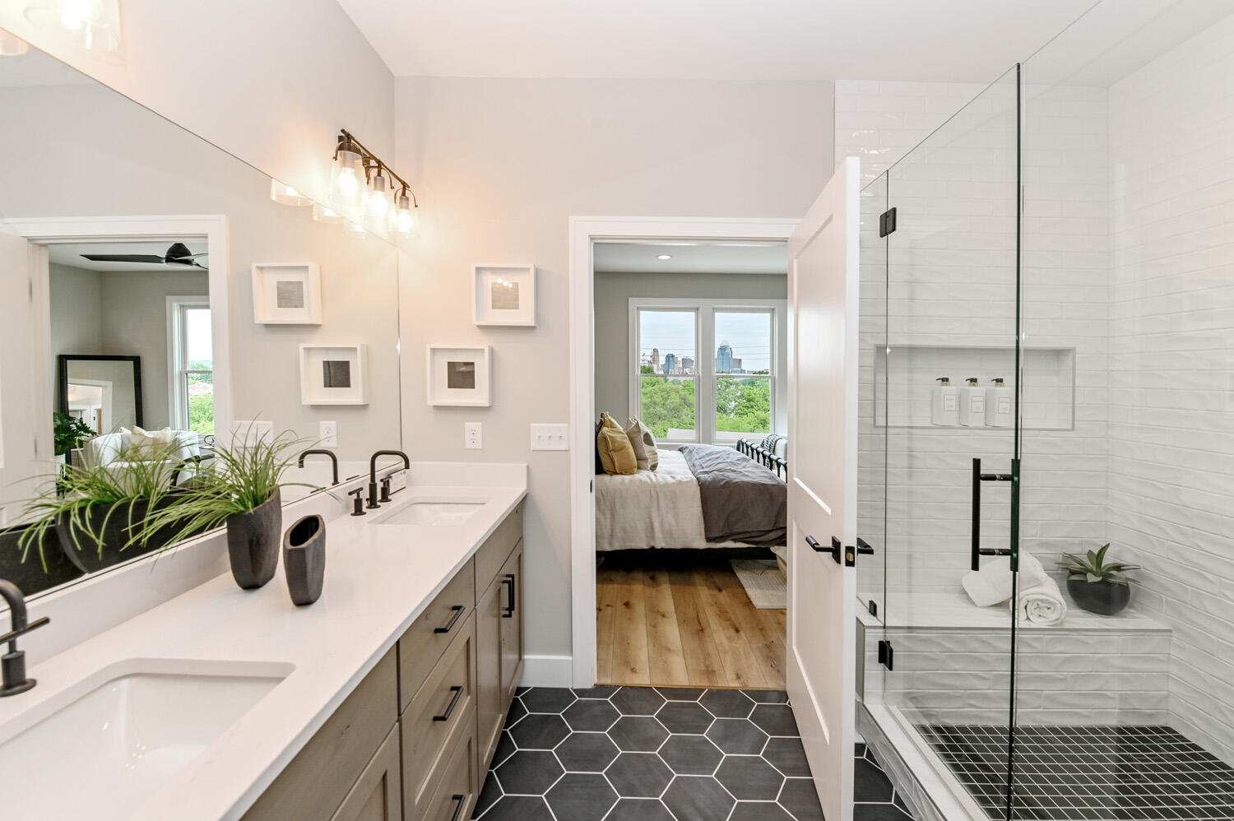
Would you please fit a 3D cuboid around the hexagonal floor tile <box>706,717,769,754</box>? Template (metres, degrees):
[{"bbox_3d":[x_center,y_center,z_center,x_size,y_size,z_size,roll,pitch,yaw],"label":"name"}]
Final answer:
[{"bbox_3d":[0.470,1.283,2.019,0.252,0.012,0.218,0,2,2],"label":"hexagonal floor tile"}]

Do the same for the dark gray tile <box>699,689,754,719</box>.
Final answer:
[{"bbox_3d":[0.477,1.276,2.241,0.252,0.012,0.218,0,2,2],"label":"dark gray tile"}]

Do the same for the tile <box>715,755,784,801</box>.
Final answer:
[{"bbox_3d":[0.464,1.290,1.797,0.252,0.012,0.218,0,2,2],"label":"tile"}]

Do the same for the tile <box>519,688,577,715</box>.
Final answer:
[{"bbox_3d":[-0.291,1.259,2.227,0.250,0.010,0.213,0,1,1],"label":"tile"}]

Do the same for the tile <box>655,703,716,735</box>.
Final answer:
[{"bbox_3d":[0.277,1.264,2.106,0.250,0.010,0.217,0,1,1],"label":"tile"}]

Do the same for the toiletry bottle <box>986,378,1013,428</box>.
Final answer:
[{"bbox_3d":[1.716,-0.036,2.310,0.073,0.225,0.070,0,1,1],"label":"toiletry bottle"}]

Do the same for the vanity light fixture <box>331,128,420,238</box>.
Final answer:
[{"bbox_3d":[-0.920,-0.844,1.955,0.165,0.220,0.560,0,2,2],"label":"vanity light fixture"}]

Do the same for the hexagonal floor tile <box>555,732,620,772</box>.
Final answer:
[{"bbox_3d":[-0.110,1.284,1.925,0.252,0.012,0.218,0,2,2],"label":"hexagonal floor tile"}]

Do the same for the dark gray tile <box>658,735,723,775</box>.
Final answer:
[{"bbox_3d":[0.272,1.266,1.886,0.250,0.010,0.217,0,1,1],"label":"dark gray tile"}]

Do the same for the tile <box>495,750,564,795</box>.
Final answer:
[{"bbox_3d":[-0.305,1.286,1.819,0.252,0.012,0.218,0,2,2],"label":"tile"}]

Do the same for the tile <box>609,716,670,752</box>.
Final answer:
[{"bbox_3d":[0.086,1.281,2.030,0.252,0.012,0.218,0,2,2],"label":"tile"}]

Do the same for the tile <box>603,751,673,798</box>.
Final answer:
[{"bbox_3d":[0.079,1.266,1.781,0.250,0.010,0.217,0,1,1],"label":"tile"}]

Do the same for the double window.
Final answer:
[{"bbox_3d":[1.010,-0.428,5.690,1.745,1.640,0.100,0,1,1],"label":"double window"}]

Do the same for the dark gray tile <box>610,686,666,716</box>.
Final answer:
[{"bbox_3d":[0.090,1.262,2.221,0.250,0.010,0.217,0,1,1],"label":"dark gray tile"}]

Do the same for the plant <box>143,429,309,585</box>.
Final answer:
[{"bbox_3d":[-0.785,0.208,1.080,0.280,0.330,0.300,0,1,1],"label":"plant"}]

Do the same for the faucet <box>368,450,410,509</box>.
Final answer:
[{"bbox_3d":[-0.869,0.258,1.950,0.165,0.215,0.056,0,2,2],"label":"faucet"}]

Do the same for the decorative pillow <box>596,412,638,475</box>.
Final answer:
[{"bbox_3d":[0.004,0.278,4.300,0.190,0.500,0.500,-17,-2,14],"label":"decorative pillow"}]

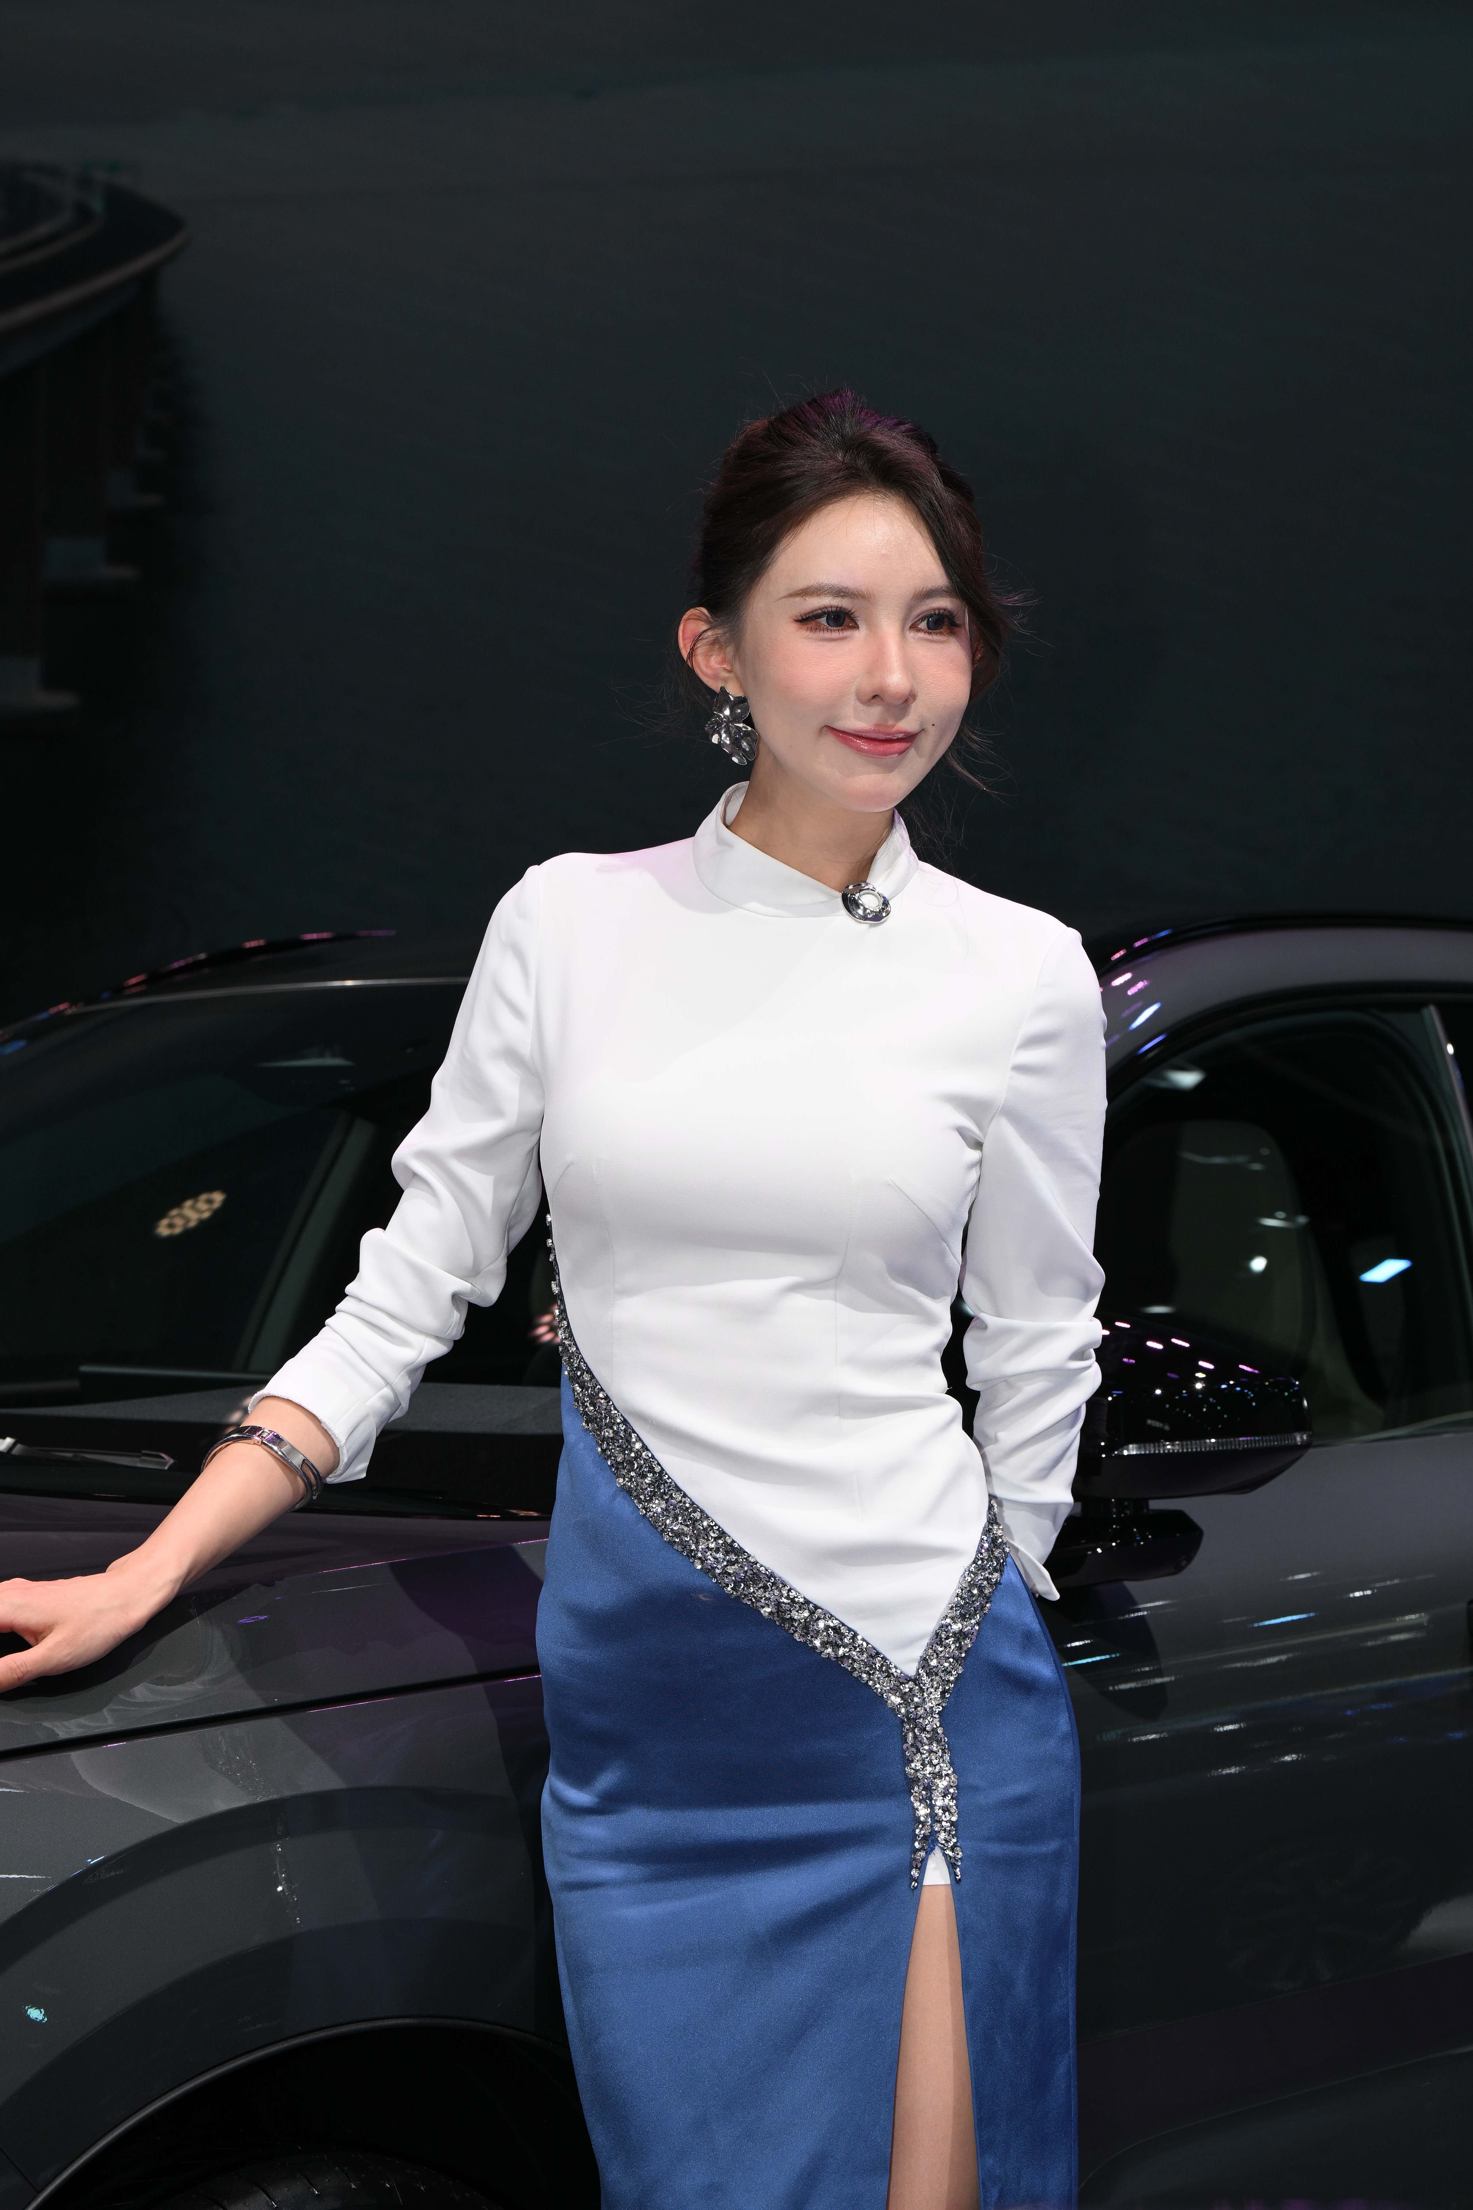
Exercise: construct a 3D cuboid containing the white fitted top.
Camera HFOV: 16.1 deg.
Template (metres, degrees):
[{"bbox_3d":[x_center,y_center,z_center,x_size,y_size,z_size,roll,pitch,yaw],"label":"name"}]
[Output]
[{"bbox_3d":[-0.030,0.073,3.100,0.475,0.515,0.290,0,2,-10],"label":"white fitted top"}]

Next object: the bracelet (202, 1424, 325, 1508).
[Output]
[{"bbox_3d":[-0.275,0.209,3.030,0.066,0.018,0.058,16,-38,5],"label":"bracelet"}]

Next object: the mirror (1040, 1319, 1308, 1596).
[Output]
[{"bbox_3d":[0.328,0.260,3.880,0.225,0.195,0.145,2,3,41],"label":"mirror"}]

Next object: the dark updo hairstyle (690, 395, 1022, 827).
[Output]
[{"bbox_3d":[0.066,-0.298,3.100,0.185,0.245,0.215,-1,3,-27],"label":"dark updo hairstyle"}]

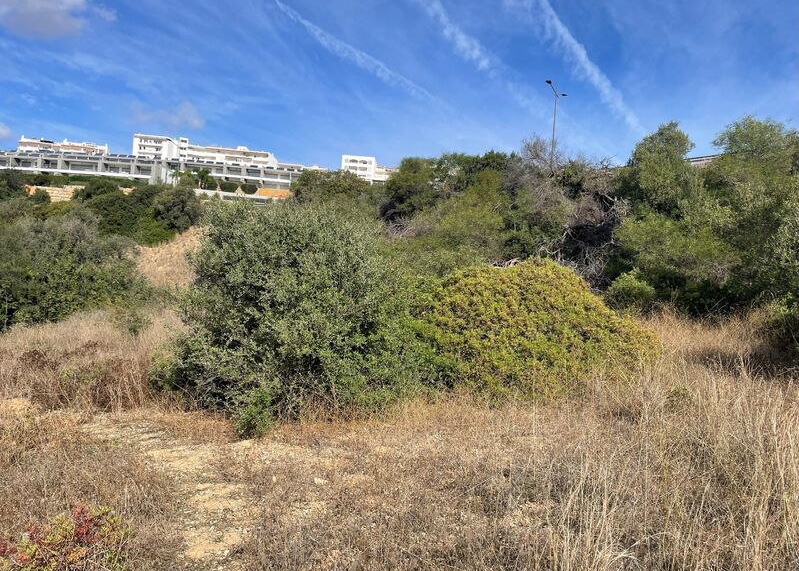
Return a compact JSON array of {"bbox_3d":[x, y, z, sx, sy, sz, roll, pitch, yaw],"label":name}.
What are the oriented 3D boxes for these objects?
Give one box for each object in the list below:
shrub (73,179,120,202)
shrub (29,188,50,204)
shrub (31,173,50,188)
[{"bbox_3d":[-48.133,-14.962,95.000,6.100,3.700,4.800,2,4,-11],"label":"shrub"},{"bbox_3d":[-63.000,-15.487,105.000,3.300,2.800,2.800,2,4,-11],"label":"shrub"},{"bbox_3d":[-74.792,-21.771,125.000,3.600,3.300,3.100,2,4,-11],"label":"shrub"}]

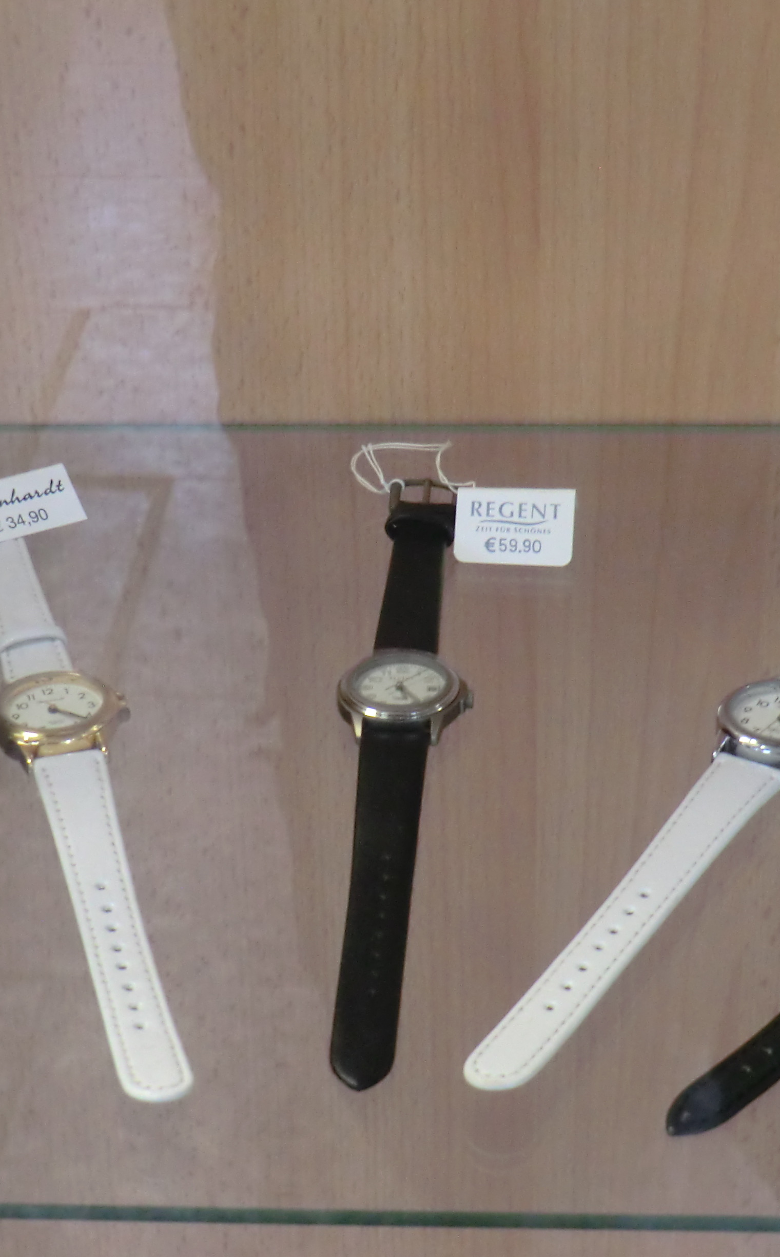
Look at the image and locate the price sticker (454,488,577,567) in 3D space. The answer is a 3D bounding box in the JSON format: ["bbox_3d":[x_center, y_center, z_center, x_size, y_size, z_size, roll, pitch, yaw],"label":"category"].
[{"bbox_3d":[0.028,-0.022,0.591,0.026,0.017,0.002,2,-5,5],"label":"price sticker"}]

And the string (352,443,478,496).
[{"bbox_3d":[0.005,-0.038,0.629,0.028,0.008,0.019,-1,30,0],"label":"string"}]

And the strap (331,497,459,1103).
[{"bbox_3d":[0.002,0.022,0.559,0.016,0.009,0.220,1,30,4],"label":"strap"}]

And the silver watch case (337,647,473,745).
[{"bbox_3d":[0.003,0.015,0.573,0.029,0.008,0.033,1,30,4],"label":"silver watch case"}]

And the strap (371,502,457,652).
[{"bbox_3d":[0.006,-0.010,0.582,0.015,0.008,0.069,0,30,3],"label":"strap"}]

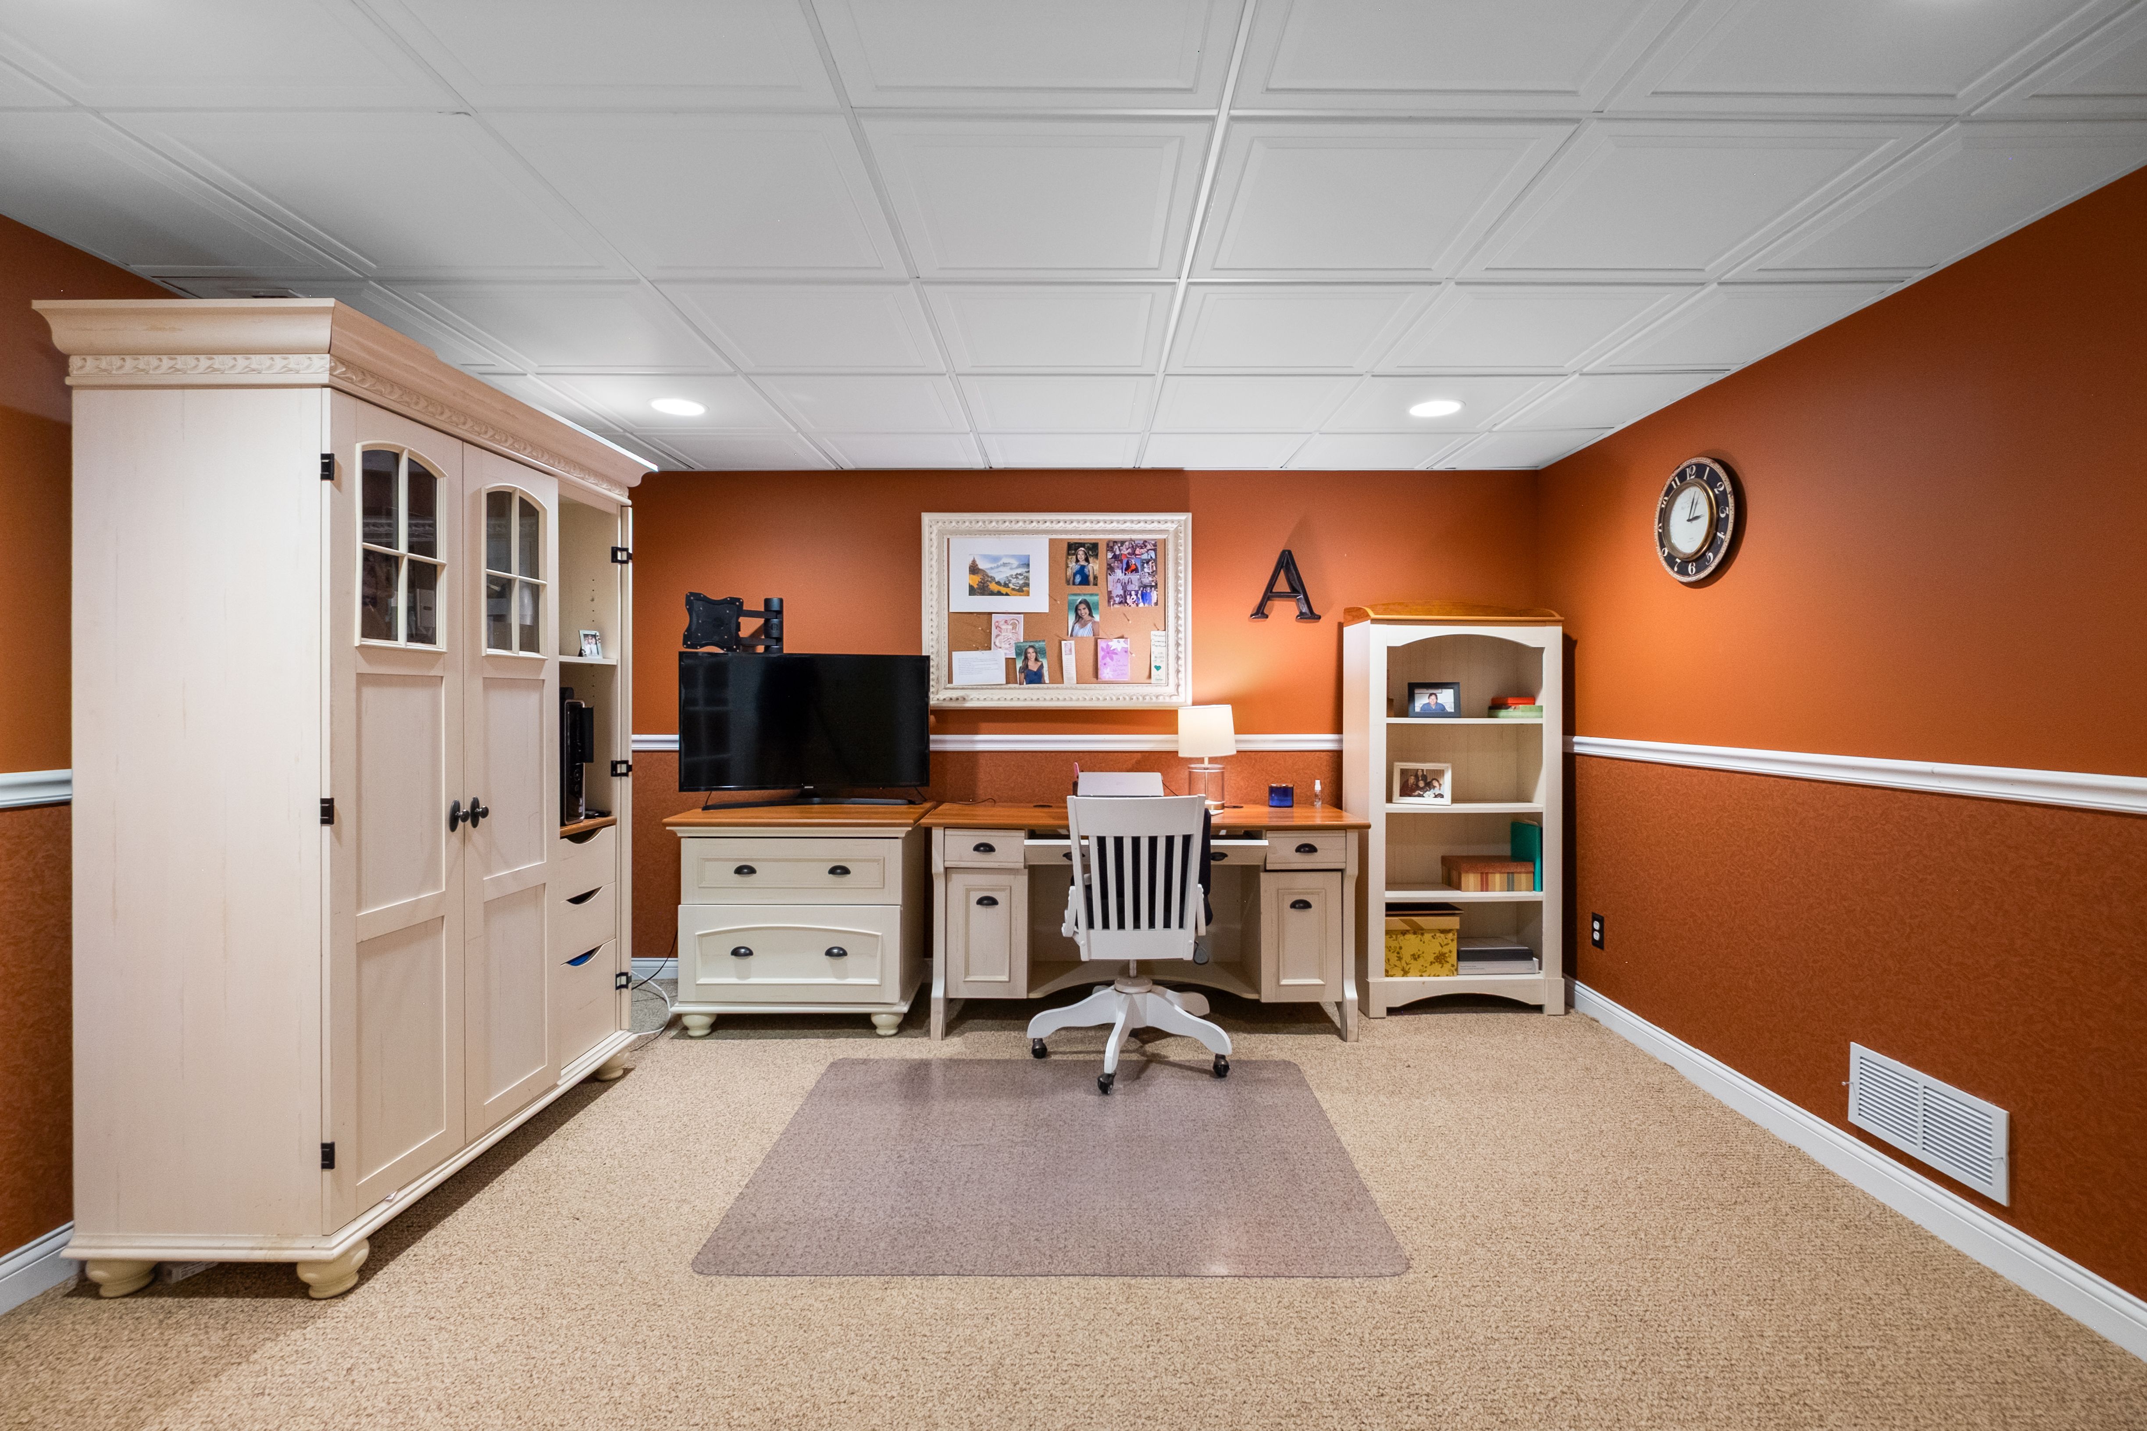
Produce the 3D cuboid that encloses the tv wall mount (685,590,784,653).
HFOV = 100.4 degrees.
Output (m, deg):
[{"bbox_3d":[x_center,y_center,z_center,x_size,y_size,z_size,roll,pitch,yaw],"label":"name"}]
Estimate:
[{"bbox_3d":[-1.356,-0.358,3.611,0.303,0.247,0.311,0,0,0],"label":"tv wall mount"}]

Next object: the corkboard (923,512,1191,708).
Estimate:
[{"bbox_3d":[-0.063,-0.438,3.750,1.133,0.823,0.045,0,1,0],"label":"corkboard"}]

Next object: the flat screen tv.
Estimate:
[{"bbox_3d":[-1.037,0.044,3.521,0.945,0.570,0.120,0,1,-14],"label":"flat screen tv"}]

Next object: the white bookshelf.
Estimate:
[{"bbox_3d":[1.482,0.348,3.531,0.740,1.570,0.347,0,0,0],"label":"white bookshelf"}]

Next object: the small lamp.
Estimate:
[{"bbox_3d":[0.520,0.164,3.472,0.215,0.400,0.215,0,1,0],"label":"small lamp"}]

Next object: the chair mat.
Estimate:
[{"bbox_3d":[-0.036,1.131,2.376,1.485,0.012,1.126,0,0,0],"label":"chair mat"}]

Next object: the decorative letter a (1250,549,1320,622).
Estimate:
[{"bbox_3d":[0.882,-0.540,3.730,0.297,0.291,0.036,0,0,0],"label":"decorative letter a"}]

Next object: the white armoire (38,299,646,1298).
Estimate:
[{"bbox_3d":[-1.620,0.183,2.261,0.555,1.896,1.239,0,0,0],"label":"white armoire"}]

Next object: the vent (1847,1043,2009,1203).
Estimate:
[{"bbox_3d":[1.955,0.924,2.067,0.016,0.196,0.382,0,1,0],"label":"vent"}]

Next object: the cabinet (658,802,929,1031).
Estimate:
[{"bbox_3d":[-0.981,0.743,3.383,0.862,0.760,0.580,0,1,0],"label":"cabinet"}]

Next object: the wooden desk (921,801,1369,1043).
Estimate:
[{"bbox_3d":[0.248,0.746,3.353,1.535,0.767,0.566,0,0,0],"label":"wooden desk"}]

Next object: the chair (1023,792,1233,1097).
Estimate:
[{"bbox_3d":[0.175,0.684,2.958,0.620,0.885,0.640,0,1,0],"label":"chair"}]

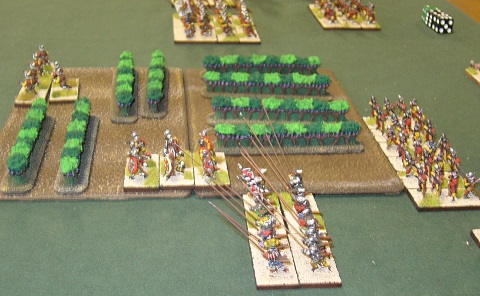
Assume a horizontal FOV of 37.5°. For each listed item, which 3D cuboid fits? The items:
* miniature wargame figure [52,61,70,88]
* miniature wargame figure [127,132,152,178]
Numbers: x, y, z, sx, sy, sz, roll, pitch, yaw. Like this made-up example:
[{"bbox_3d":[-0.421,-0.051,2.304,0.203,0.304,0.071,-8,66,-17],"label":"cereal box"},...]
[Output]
[{"bbox_3d":[-0.135,-0.056,0.534,0.011,0.018,0.013,-6,28,-14],"label":"miniature wargame figure"},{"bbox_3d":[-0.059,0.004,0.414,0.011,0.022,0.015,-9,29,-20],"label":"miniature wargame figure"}]

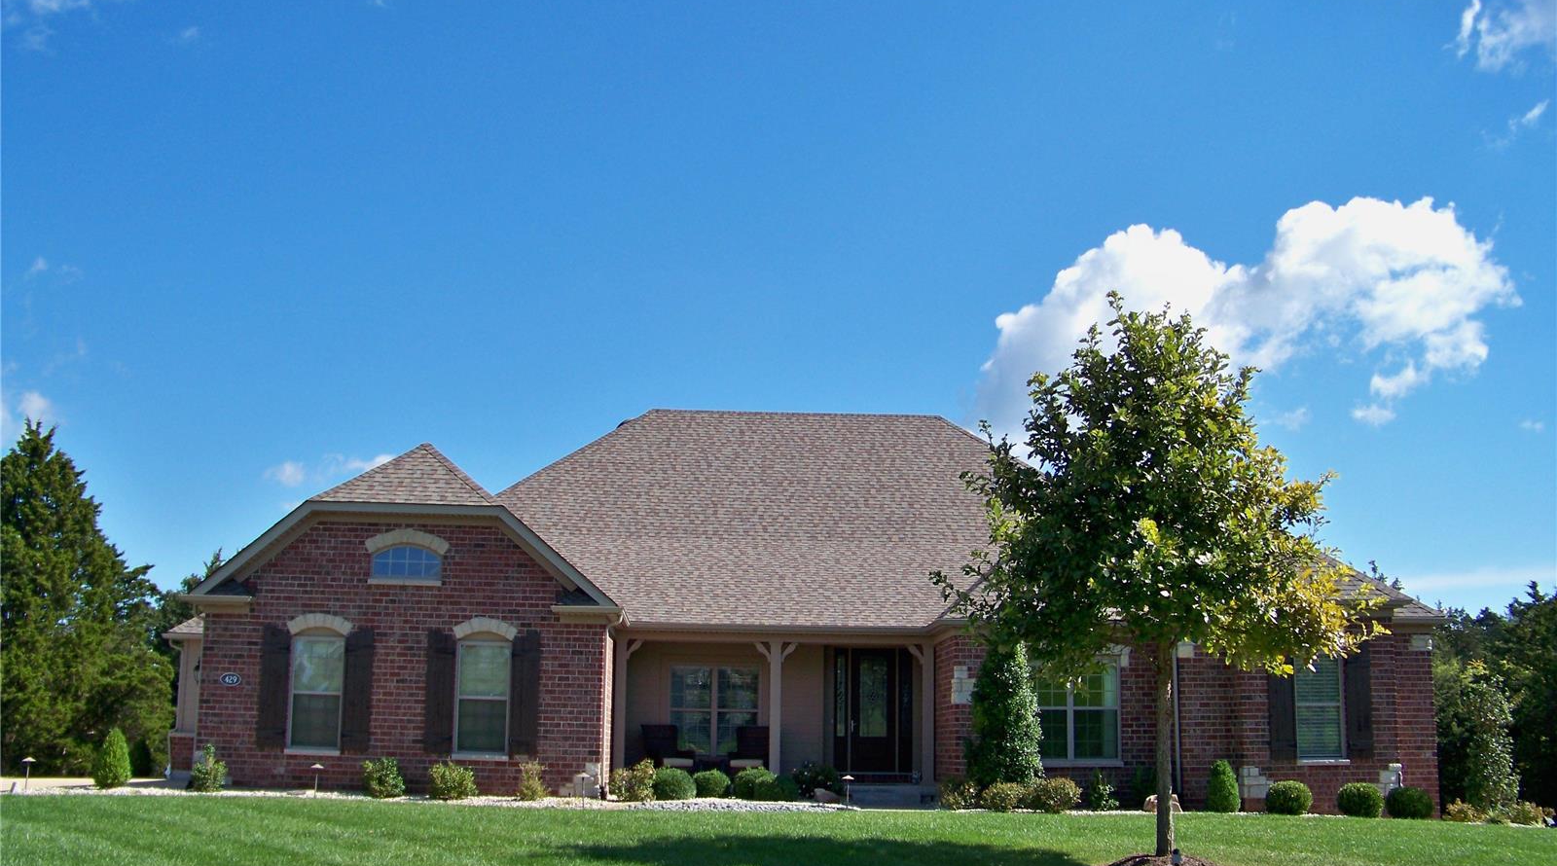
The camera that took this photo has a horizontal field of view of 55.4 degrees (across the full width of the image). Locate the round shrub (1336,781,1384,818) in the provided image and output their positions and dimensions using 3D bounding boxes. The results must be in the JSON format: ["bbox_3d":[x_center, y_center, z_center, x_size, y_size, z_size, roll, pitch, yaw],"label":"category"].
[{"bbox_3d":[9.031,5.686,23.055,0.688,0.532,0.688,2,-9,-5],"label":"round shrub"}]

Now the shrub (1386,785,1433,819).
[{"bbox_3d":[9.875,5.764,23.218,0.685,0.499,0.685,2,-9,-5],"label":"shrub"}]

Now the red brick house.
[{"bbox_3d":[-0.085,3.139,30.799,21.300,7.750,15.000,2,-9,-5],"label":"red brick house"}]

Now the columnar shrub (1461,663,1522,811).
[{"bbox_3d":[11.902,5.125,24.819,0.902,2.514,0.902,2,-9,-5],"label":"columnar shrub"}]

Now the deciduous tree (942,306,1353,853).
[{"bbox_3d":[3.795,1.345,14.857,4.267,5.613,4.267,2,-9,-5],"label":"deciduous tree"}]

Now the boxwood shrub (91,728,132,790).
[{"bbox_3d":[-9.729,4.747,21.666,0.536,0.865,0.536,2,-9,-5],"label":"boxwood shrub"}]

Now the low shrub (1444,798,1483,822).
[{"bbox_3d":[10.793,5.937,23.372,0.559,0.353,0.559,2,-9,-5],"label":"low shrub"}]

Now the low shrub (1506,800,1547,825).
[{"bbox_3d":[11.788,5.979,23.350,0.567,0.371,0.567,2,-9,-5],"label":"low shrub"}]

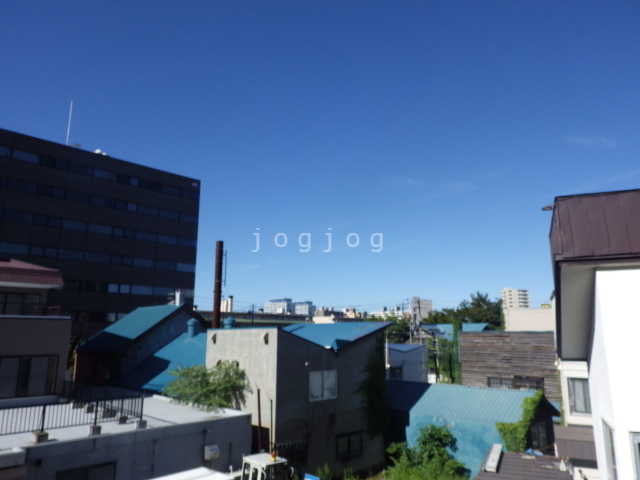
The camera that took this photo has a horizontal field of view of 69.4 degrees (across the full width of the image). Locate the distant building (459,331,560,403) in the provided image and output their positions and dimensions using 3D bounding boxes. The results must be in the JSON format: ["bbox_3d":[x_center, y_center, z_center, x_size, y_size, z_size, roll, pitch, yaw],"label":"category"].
[{"bbox_3d":[12.764,8.627,27.564,6.200,6.400,6.000,-10,-15,41],"label":"distant building"}]

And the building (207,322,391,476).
[{"bbox_3d":[-1.056,7.331,22.109,6.950,6.741,5.600,11,-15,-42],"label":"building"}]

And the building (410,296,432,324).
[{"bbox_3d":[61.237,48.497,280.965,11.000,26.311,10.000,-6,-13,29],"label":"building"}]

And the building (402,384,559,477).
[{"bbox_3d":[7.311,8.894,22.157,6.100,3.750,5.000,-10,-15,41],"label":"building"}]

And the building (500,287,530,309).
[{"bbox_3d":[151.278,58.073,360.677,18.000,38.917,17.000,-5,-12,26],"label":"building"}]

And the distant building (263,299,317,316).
[{"bbox_3d":[-37.927,98.714,592.054,36.000,47.151,54.000,11,-15,-43],"label":"distant building"}]

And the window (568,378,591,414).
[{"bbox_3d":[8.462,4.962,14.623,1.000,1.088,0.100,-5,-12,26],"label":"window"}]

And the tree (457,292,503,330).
[{"bbox_3d":[23.653,13.909,68.622,6.100,11.960,6.000,-4,-12,20],"label":"tree"}]

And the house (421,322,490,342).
[{"bbox_3d":[14.625,12.593,49.510,7.200,7.100,6.000,-10,-15,41],"label":"house"}]

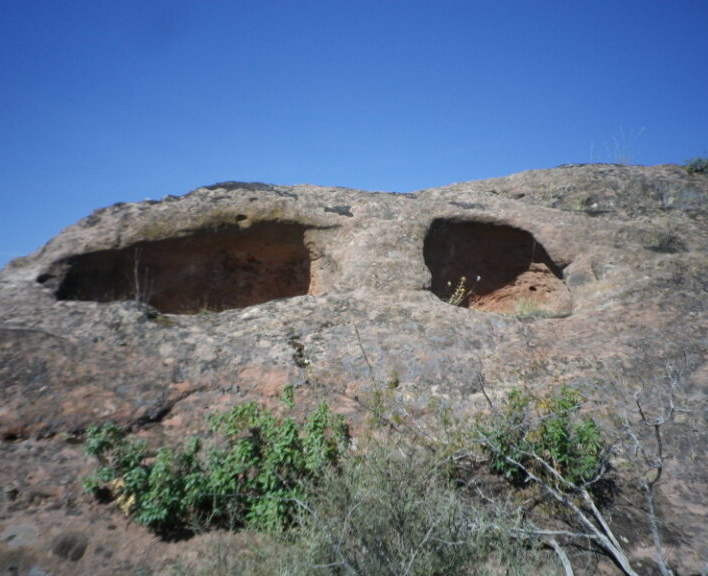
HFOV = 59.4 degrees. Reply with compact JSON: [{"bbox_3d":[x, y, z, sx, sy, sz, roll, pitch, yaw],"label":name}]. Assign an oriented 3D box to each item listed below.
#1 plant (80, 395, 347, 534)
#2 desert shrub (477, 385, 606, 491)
[{"bbox_3d":[-1.003,1.257,4.500,1.820,0.900,0.850,0,-6,0],"label":"plant"},{"bbox_3d":[1.419,1.116,4.700,0.920,0.720,0.700,0,-6,0],"label":"desert shrub"}]

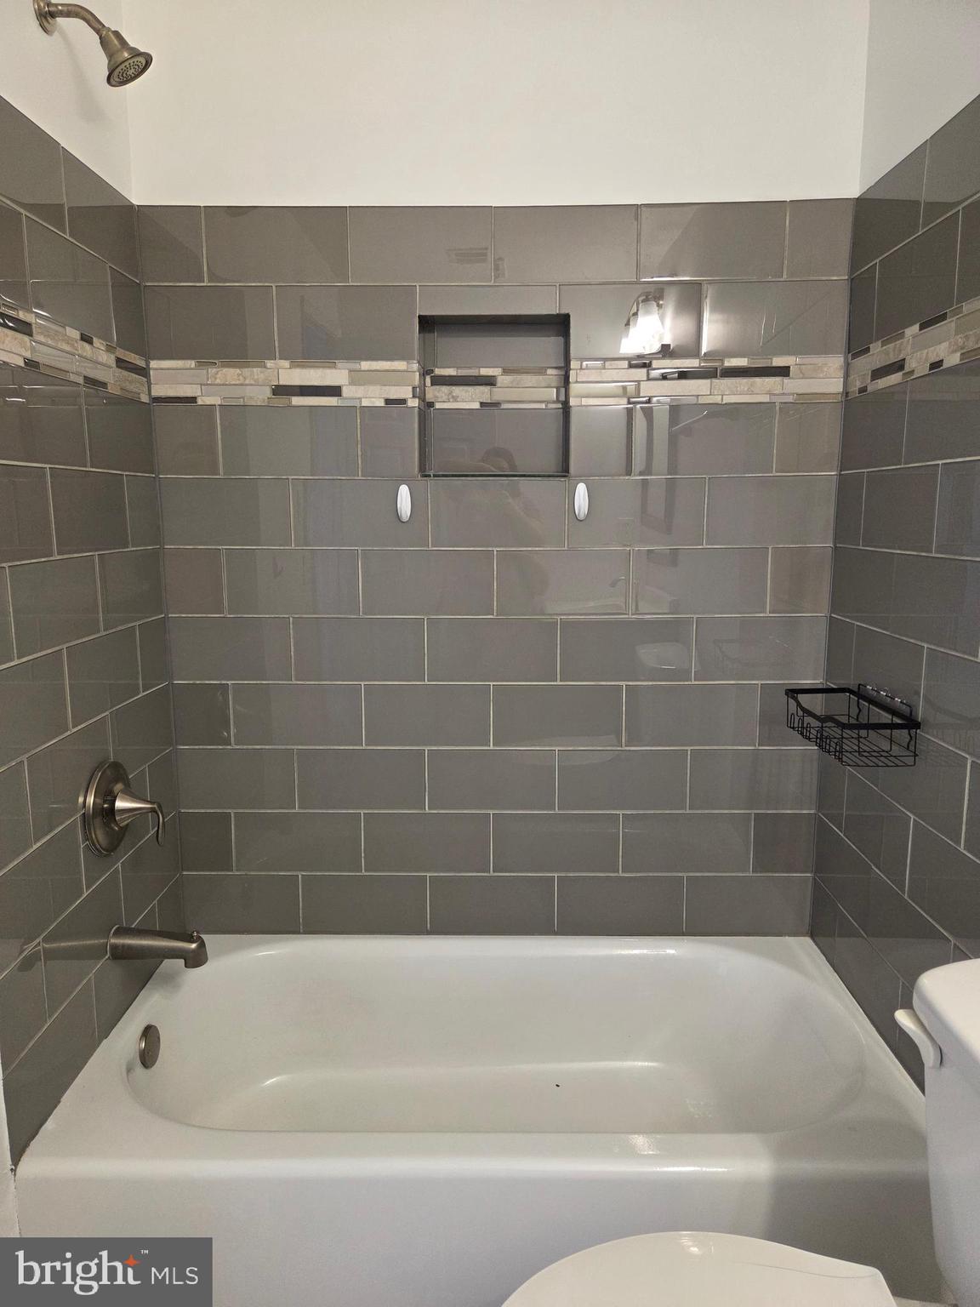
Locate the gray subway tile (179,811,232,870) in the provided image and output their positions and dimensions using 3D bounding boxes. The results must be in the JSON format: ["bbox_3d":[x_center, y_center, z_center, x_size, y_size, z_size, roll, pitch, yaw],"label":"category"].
[{"bbox_3d":[-0.671,0.448,2.070,0.126,0.151,0.010,0,9,1],"label":"gray subway tile"}]

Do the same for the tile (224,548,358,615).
[{"bbox_3d":[-0.445,-0.160,1.963,0.302,0.151,0.010,0,10,1],"label":"tile"}]

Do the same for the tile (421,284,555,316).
[{"bbox_3d":[-0.004,-0.755,1.859,0.297,0.061,0.009,0,9,1],"label":"tile"}]

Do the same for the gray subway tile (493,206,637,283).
[{"bbox_3d":[0.161,-0.868,1.842,0.303,0.153,0.010,0,9,1],"label":"gray subway tile"}]

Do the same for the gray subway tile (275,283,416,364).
[{"bbox_3d":[-0.307,-0.709,1.867,0.302,0.151,0.010,0,10,1],"label":"gray subway tile"}]

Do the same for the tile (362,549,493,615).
[{"bbox_3d":[-0.140,-0.159,1.970,0.304,0.152,0.010,0,9,1],"label":"tile"}]

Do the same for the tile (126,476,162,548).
[{"bbox_3d":[-0.750,-0.305,1.871,0.010,0.152,0.158,0,9,1],"label":"tile"}]

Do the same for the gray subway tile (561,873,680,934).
[{"bbox_3d":[0.312,0.603,2.085,0.303,0.152,0.010,0,9,1],"label":"gray subway tile"}]

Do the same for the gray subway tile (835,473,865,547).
[{"bbox_3d":[0.767,-0.303,1.844,0.009,0.152,0.151,0,9,1],"label":"gray subway tile"}]

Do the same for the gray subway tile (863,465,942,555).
[{"bbox_3d":[0.760,-0.267,1.611,0.010,0.151,0.302,0,10,1],"label":"gray subway tile"}]

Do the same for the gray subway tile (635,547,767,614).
[{"bbox_3d":[0.472,-0.161,1.954,0.303,0.152,0.010,0,9,1],"label":"gray subway tile"}]

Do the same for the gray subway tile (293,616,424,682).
[{"bbox_3d":[-0.298,-0.008,1.983,0.301,0.149,0.009,0,9,1],"label":"gray subway tile"}]

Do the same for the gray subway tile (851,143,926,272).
[{"bbox_3d":[0.766,-0.842,1.668,0.010,0.154,0.310,0,9,1],"label":"gray subway tile"}]

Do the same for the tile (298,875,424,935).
[{"bbox_3d":[-0.300,0.603,2.090,0.303,0.153,0.009,0,9,1],"label":"tile"}]

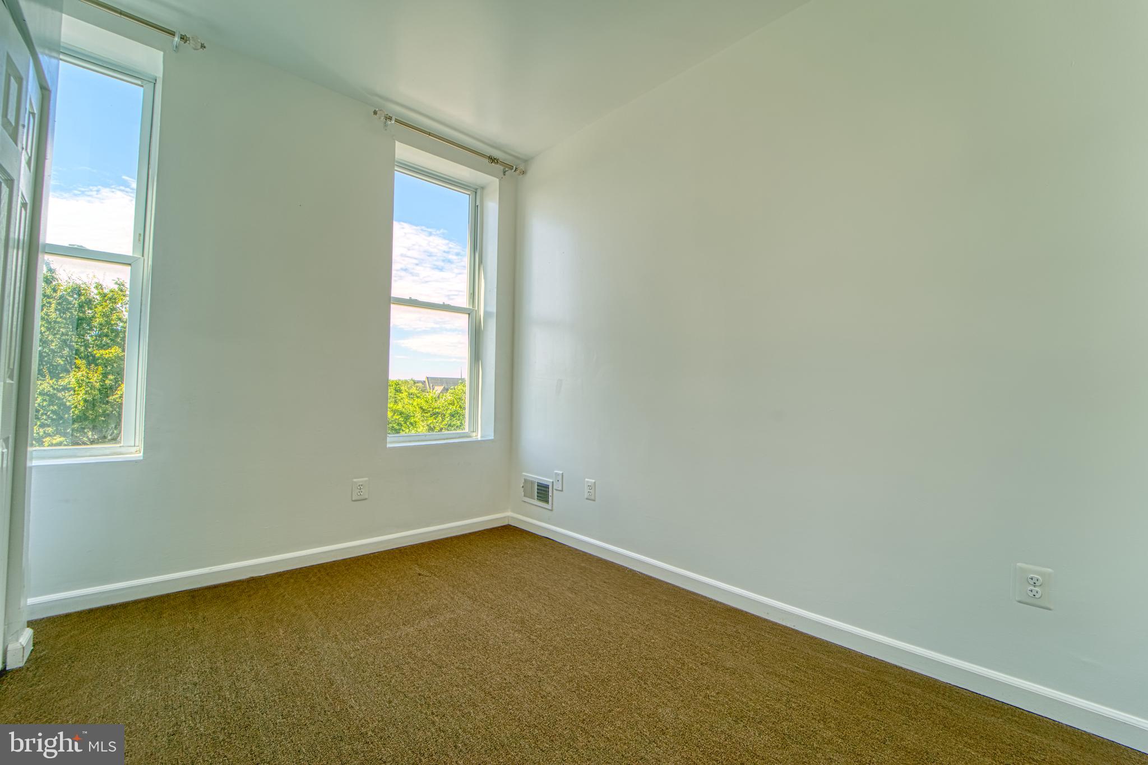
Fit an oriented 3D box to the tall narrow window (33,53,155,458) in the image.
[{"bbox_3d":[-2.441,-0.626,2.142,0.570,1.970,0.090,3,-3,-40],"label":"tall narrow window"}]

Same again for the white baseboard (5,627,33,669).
[{"bbox_3d":[-2.009,0.963,1.621,0.040,0.085,0.140,3,-3,-40],"label":"white baseboard"}]

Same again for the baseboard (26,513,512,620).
[{"bbox_3d":[-1.420,1.009,2.658,2.420,0.088,0.020,3,-3,-40],"label":"baseboard"}]

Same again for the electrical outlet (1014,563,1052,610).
[{"bbox_3d":[1.449,0.643,1.404,0.010,0.120,0.080,3,-3,-43],"label":"electrical outlet"}]

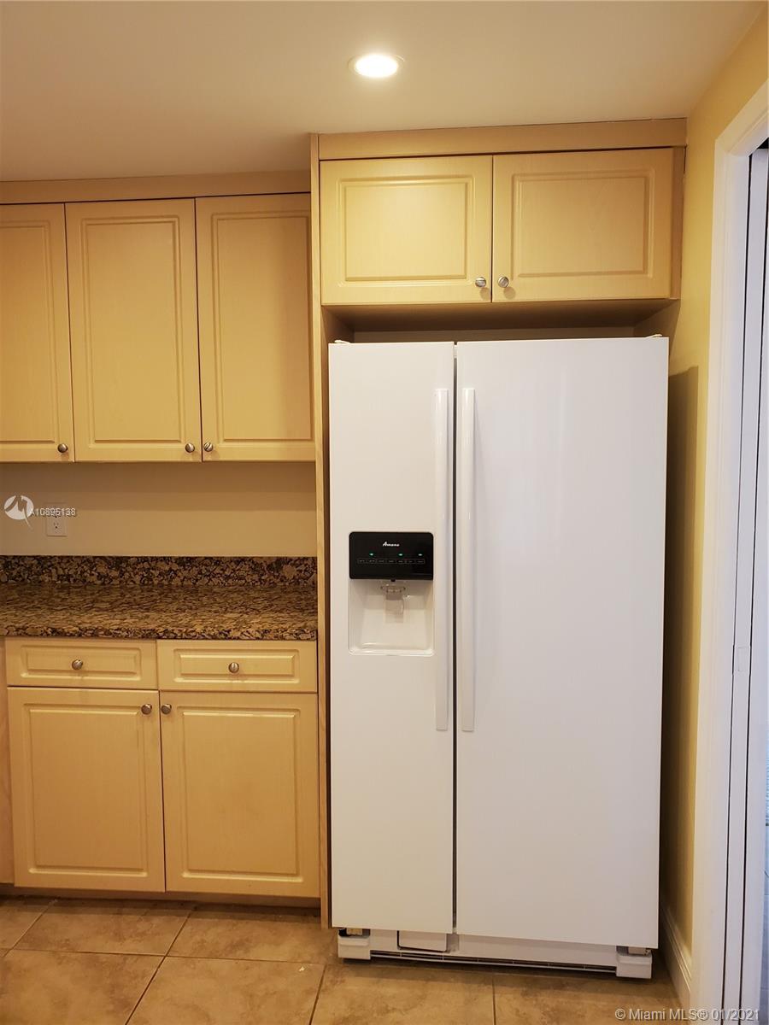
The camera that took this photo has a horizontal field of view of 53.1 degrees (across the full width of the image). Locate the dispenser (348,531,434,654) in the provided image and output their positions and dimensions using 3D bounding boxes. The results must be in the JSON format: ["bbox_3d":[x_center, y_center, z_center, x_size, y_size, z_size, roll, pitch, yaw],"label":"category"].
[{"bbox_3d":[0.022,0.208,2.048,0.223,0.325,0.101,0,5,6],"label":"dispenser"}]

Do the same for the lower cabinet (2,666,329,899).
[{"bbox_3d":[-0.626,0.741,2.560,0.924,0.809,0.612,0,5,5],"label":"lower cabinet"}]

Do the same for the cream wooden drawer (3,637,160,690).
[{"bbox_3d":[-0.867,0.421,2.471,0.457,0.149,0.452,0,5,5],"label":"cream wooden drawer"}]

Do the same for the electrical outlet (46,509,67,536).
[{"bbox_3d":[-1.221,0.032,2.867,0.073,0.112,0.010,0,5,5],"label":"electrical outlet"}]

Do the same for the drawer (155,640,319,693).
[{"bbox_3d":[-0.404,0.421,2.435,0.463,0.149,0.452,0,5,5],"label":"drawer"}]

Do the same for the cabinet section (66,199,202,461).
[{"bbox_3d":[-0.783,-0.587,2.616,0.421,0.820,0.335,0,5,5],"label":"cabinet section"}]

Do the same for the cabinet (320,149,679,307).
[{"bbox_3d":[0.324,-0.786,2.353,0.954,0.387,0.559,0,5,5],"label":"cabinet"}]

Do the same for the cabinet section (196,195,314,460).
[{"bbox_3d":[-0.366,-0.586,2.581,0.416,0.820,0.335,0,5,5],"label":"cabinet section"}]

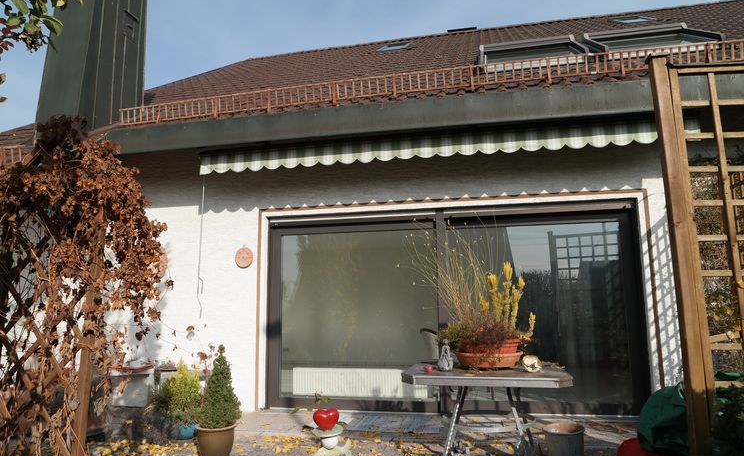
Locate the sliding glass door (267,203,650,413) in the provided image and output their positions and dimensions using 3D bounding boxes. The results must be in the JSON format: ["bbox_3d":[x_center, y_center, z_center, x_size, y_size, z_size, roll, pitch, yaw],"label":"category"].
[{"bbox_3d":[0.791,0.888,5.463,4.078,2.204,0.130,-2,-8,11],"label":"sliding glass door"}]

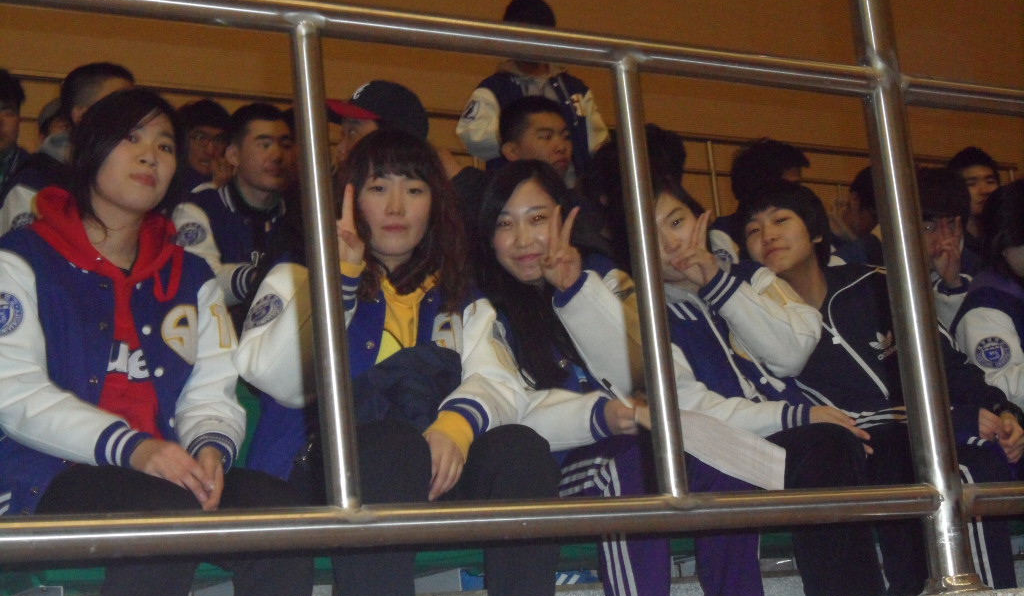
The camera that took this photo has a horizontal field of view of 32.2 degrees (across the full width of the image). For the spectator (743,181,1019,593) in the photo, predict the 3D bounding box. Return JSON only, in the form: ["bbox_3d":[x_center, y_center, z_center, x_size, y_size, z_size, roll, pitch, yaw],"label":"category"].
[{"bbox_3d":[0.770,0.260,3.415,0.520,1.110,0.700,0,-13,-26],"label":"spectator"}]

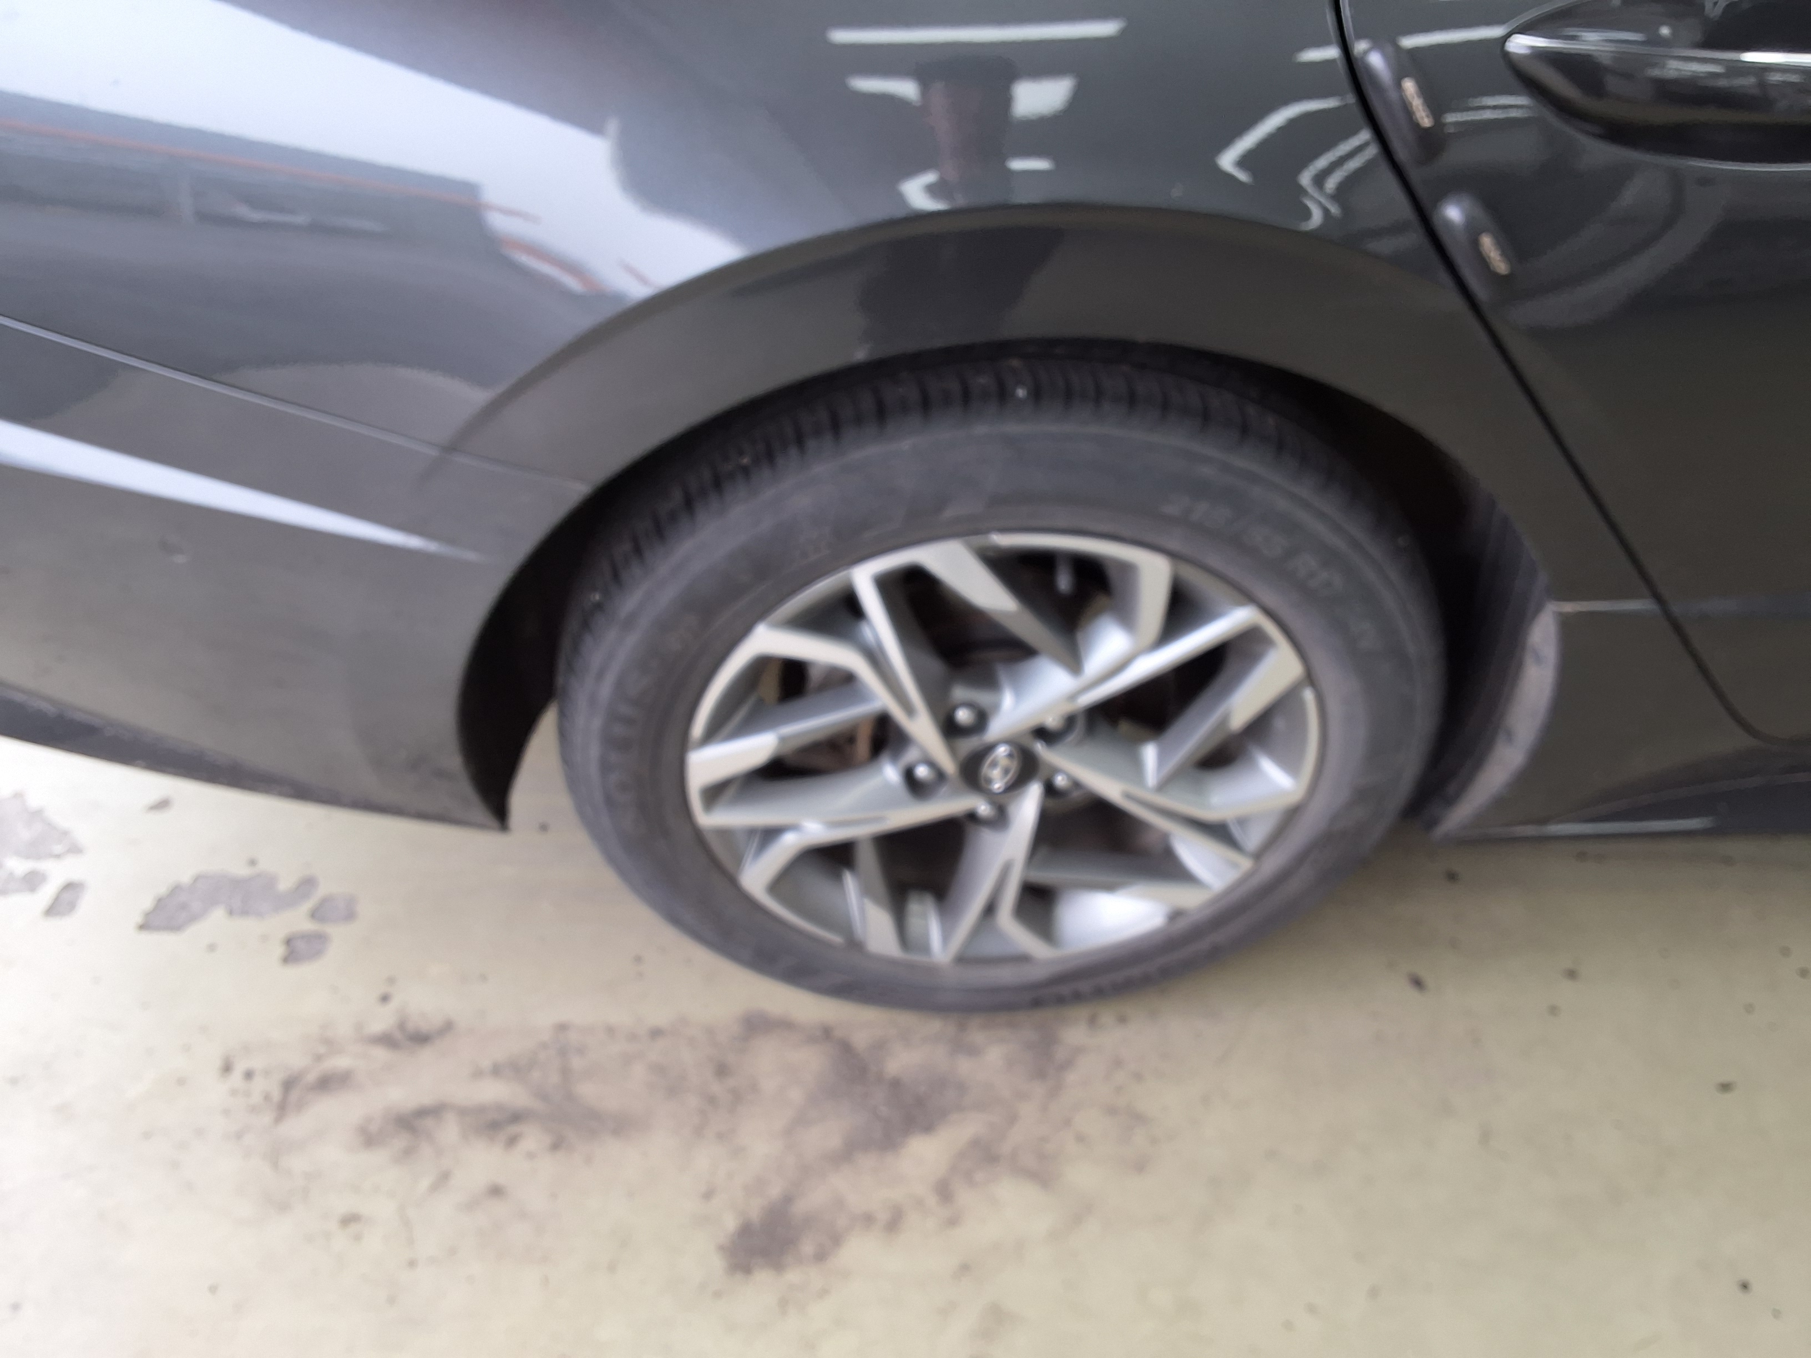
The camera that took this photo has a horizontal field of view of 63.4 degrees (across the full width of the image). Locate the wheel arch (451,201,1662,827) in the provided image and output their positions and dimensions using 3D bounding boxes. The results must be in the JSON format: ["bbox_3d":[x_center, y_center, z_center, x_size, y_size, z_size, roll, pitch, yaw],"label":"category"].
[{"bbox_3d":[0.091,-0.094,0.995,0.810,0.530,0.170,0,43,-2],"label":"wheel arch"}]

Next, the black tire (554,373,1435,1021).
[{"bbox_3d":[0.070,0.007,1.158,0.665,0.657,0.222,0,43,-2],"label":"black tire"}]

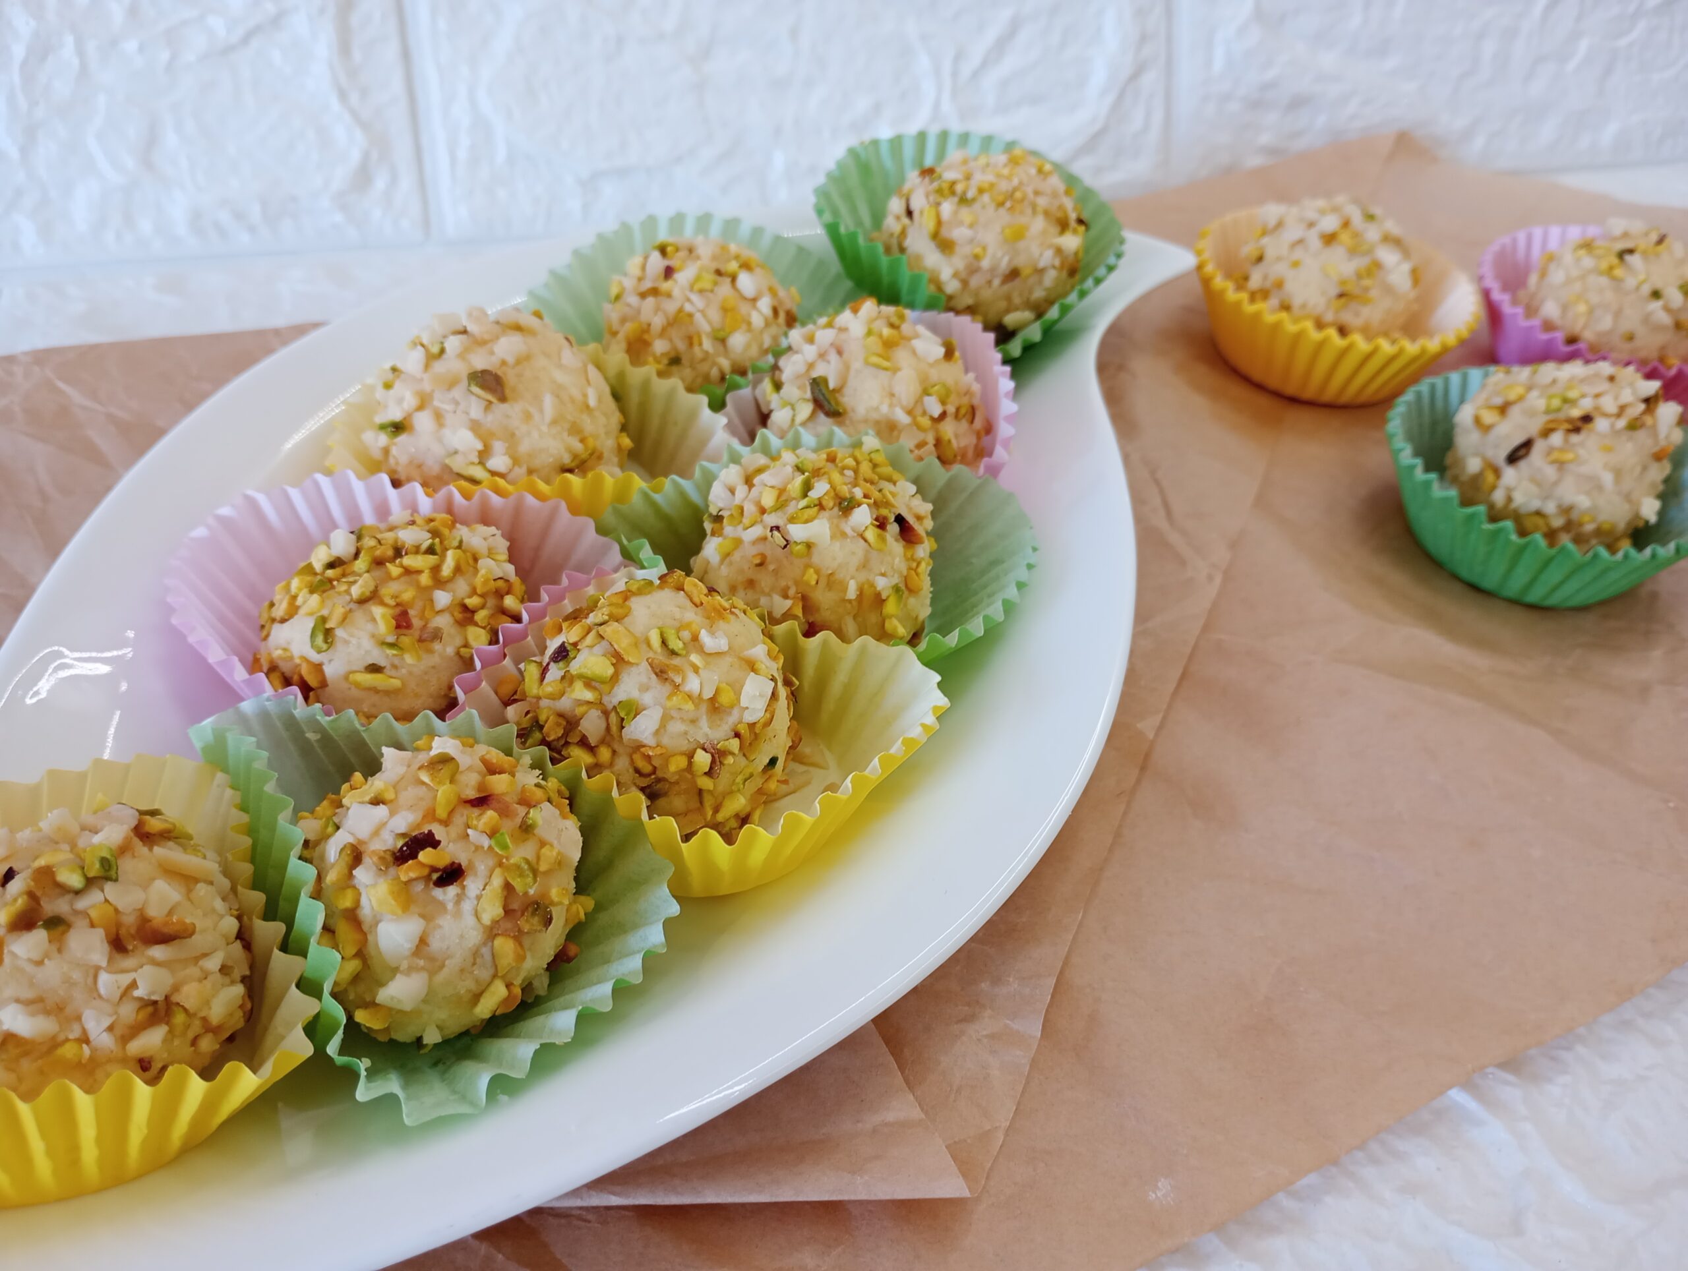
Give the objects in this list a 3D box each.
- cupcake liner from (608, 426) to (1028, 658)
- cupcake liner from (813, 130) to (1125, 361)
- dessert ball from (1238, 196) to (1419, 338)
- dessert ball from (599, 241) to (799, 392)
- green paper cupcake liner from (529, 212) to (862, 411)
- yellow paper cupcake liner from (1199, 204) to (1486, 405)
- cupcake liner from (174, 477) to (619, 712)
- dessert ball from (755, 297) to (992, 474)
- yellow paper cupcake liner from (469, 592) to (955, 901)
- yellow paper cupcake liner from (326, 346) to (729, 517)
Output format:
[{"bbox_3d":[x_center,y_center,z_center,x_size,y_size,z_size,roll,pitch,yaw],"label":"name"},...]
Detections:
[{"bbox_3d":[-0.004,-0.007,0.220,0.069,0.023,0.063,-2,40,2],"label":"cupcake liner"},{"bbox_3d":[0.027,-0.076,0.290,0.064,0.025,0.063,-3,57,4],"label":"cupcake liner"},{"bbox_3d":[0.105,-0.078,0.298,0.038,0.035,0.038,-1,40,1],"label":"dessert ball"},{"bbox_3d":[-0.028,-0.060,0.266,0.038,0.035,0.038,-1,40,1],"label":"dessert ball"},{"bbox_3d":[-0.029,-0.058,0.275,0.066,0.024,0.063,-1,47,1],"label":"green paper cupcake liner"},{"bbox_3d":[0.108,-0.071,0.307,0.061,0.025,0.061,1,42,-1],"label":"yellow paper cupcake liner"},{"bbox_3d":[-0.067,0.000,0.212,0.068,0.023,0.062,1,40,-1],"label":"cupcake liner"},{"bbox_3d":[0.005,-0.041,0.241,0.041,0.036,0.041,-1,40,1],"label":"dessert ball"},{"bbox_3d":[-0.019,0.018,0.192,0.066,0.023,0.058,-2,38,2],"label":"yellow paper cupcake liner"},{"bbox_3d":[-0.055,-0.030,0.245,0.070,0.023,0.061,-1,42,1],"label":"yellow paper cupcake liner"}]

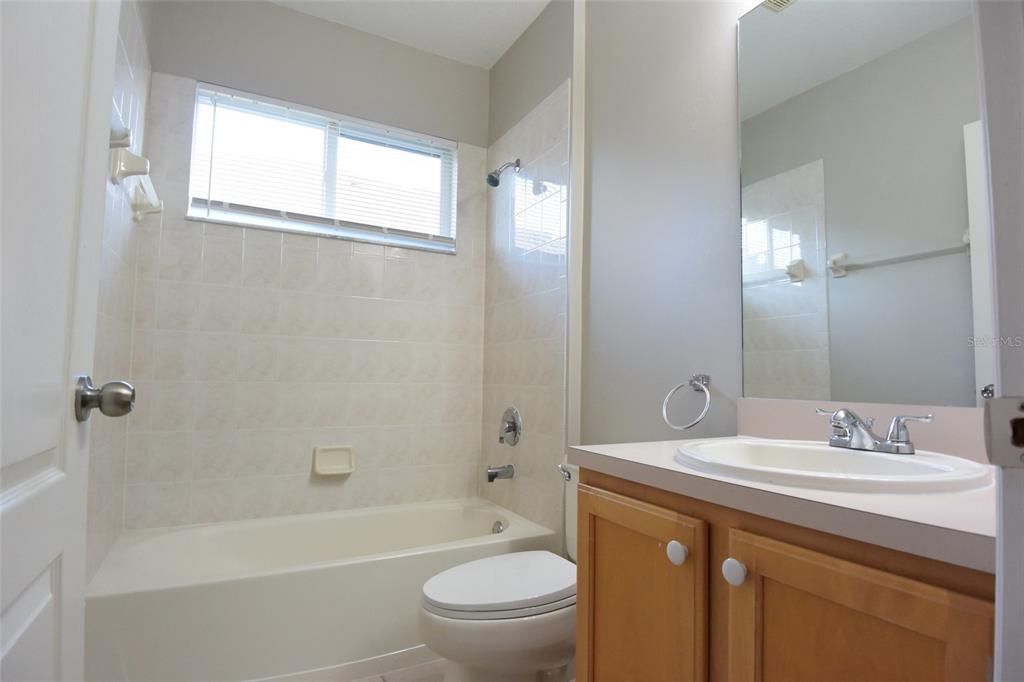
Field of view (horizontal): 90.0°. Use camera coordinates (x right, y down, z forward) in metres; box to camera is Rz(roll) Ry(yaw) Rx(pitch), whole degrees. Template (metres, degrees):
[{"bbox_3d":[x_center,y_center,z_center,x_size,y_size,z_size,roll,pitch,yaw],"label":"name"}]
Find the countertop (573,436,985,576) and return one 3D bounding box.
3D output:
[{"bbox_3d":[0.548,0.243,0.914,0.560,0.042,0.750,3,-5,-28],"label":"countertop"}]

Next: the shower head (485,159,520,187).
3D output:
[{"bbox_3d":[-0.043,-0.807,2.456,0.165,0.167,0.075,3,-5,-28],"label":"shower head"}]

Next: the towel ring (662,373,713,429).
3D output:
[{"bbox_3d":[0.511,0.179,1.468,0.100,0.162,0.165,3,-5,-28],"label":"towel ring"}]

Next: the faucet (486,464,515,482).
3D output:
[{"bbox_3d":[-0.048,0.608,2.351,0.135,0.073,0.062,3,-5,-28],"label":"faucet"}]

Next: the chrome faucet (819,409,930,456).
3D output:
[{"bbox_3d":[0.658,0.168,0.982,0.160,0.086,0.210,3,-5,-28],"label":"chrome faucet"}]

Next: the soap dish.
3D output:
[{"bbox_3d":[-0.806,0.536,2.312,0.160,0.118,0.085,3,-5,-28],"label":"soap dish"}]

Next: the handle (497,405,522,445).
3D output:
[{"bbox_3d":[-0.029,0.402,2.397,0.077,0.182,0.180,3,-5,-28],"label":"handle"}]

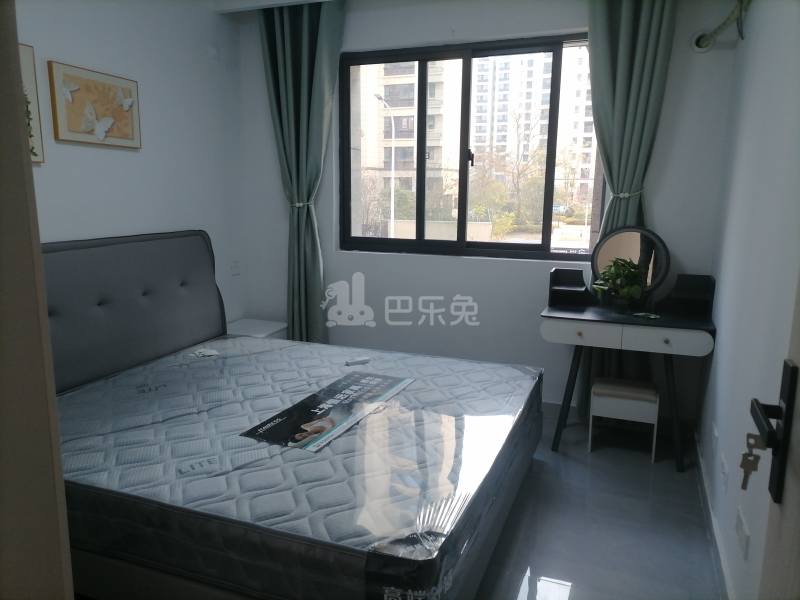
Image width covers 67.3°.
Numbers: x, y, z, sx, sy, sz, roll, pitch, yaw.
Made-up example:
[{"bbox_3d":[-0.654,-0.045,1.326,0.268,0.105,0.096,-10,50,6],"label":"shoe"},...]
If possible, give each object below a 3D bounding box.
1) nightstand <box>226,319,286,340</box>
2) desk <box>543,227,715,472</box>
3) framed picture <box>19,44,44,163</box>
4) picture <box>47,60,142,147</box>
[{"bbox_3d":[-1.048,0.420,4.269,0.461,0.455,0.465,4,11,21],"label":"nightstand"},{"bbox_3d":[1.188,0.232,3.209,0.804,1.228,0.449,4,11,21],"label":"desk"},{"bbox_3d":[-1.816,-0.894,2.677,0.032,0.528,0.435,4,11,21],"label":"framed picture"},{"bbox_3d":[-1.603,-1.018,3.203,0.032,0.367,0.534,4,11,21],"label":"picture"}]

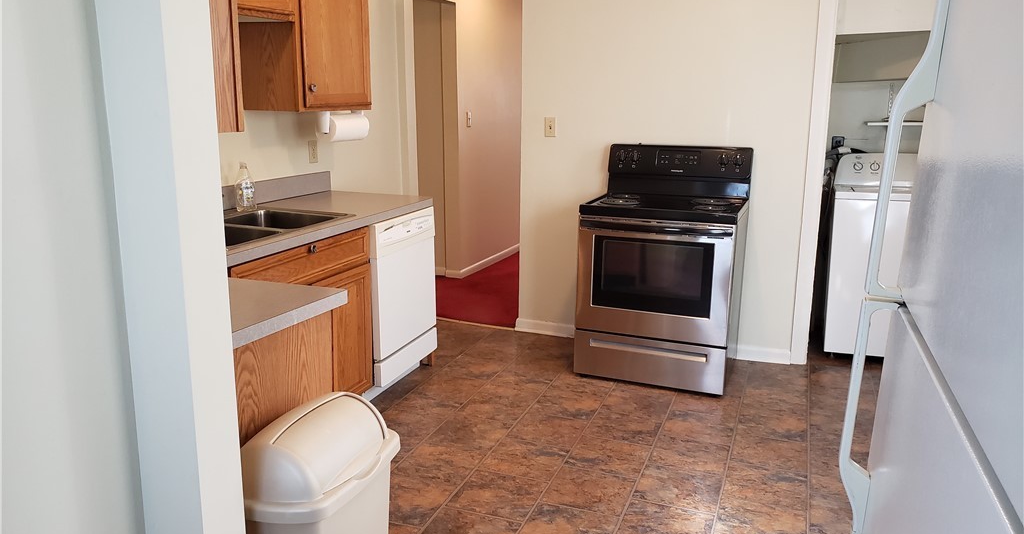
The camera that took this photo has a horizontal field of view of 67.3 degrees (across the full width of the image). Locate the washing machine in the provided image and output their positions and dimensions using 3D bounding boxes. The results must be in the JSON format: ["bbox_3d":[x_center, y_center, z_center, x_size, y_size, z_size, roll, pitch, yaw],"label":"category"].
[{"bbox_3d":[2.189,-0.071,4.386,0.690,1.100,0.660,4,13,20],"label":"washing machine"}]

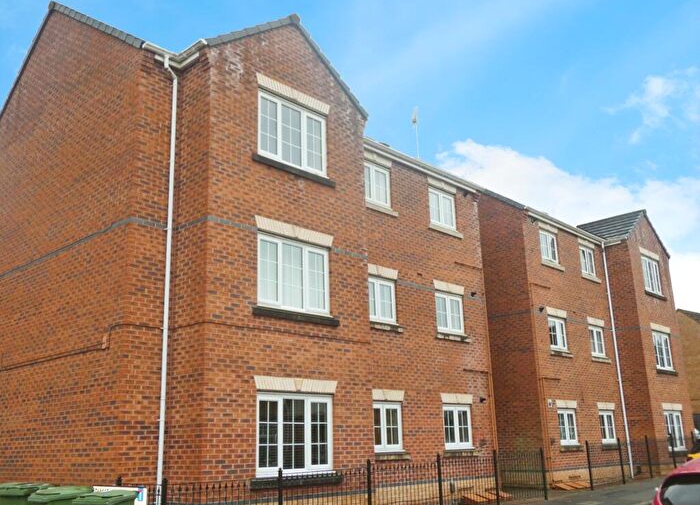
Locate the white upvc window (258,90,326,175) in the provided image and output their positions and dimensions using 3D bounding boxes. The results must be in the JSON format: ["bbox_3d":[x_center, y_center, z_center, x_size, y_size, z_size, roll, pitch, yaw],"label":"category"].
[{"bbox_3d":[-1.060,-2.180,13.215,0.120,1.250,1.729,-16,-21,41],"label":"white upvc window"}]

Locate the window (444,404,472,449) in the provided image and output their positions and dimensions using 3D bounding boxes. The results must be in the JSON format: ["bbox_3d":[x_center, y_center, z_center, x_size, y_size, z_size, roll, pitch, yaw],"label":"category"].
[{"bbox_3d":[2.515,4.090,16.592,0.120,0.941,1.110,-16,-21,41],"label":"window"}]

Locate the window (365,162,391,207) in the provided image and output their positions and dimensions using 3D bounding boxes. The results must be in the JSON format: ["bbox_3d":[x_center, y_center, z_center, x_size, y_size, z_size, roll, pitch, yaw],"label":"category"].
[{"bbox_3d":[0.575,-1.569,16.185,0.120,0.941,1.110,-16,-21,41],"label":"window"}]

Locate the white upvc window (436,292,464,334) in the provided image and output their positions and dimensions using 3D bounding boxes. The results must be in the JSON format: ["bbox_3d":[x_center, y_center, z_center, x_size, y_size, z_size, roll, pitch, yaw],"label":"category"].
[{"bbox_3d":[2.441,1.488,17.308,0.120,0.941,1.110,-16,-21,41],"label":"white upvc window"}]

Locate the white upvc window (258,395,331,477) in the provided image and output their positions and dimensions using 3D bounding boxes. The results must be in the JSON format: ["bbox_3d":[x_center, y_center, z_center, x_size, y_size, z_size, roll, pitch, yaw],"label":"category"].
[{"bbox_3d":[-0.913,3.025,11.783,0.120,1.250,1.729,-16,-21,41],"label":"white upvc window"}]

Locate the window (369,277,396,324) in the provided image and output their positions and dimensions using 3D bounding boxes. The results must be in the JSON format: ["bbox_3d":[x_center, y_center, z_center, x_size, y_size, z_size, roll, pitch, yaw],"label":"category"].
[{"bbox_3d":[0.649,1.033,15.469,0.120,0.941,1.110,-16,-21,41],"label":"window"}]

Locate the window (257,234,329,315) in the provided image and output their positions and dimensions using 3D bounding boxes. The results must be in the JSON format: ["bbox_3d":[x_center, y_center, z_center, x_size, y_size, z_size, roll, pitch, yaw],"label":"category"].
[{"bbox_3d":[-0.987,0.422,12.499,0.120,1.250,1.729,-16,-21,41],"label":"window"}]

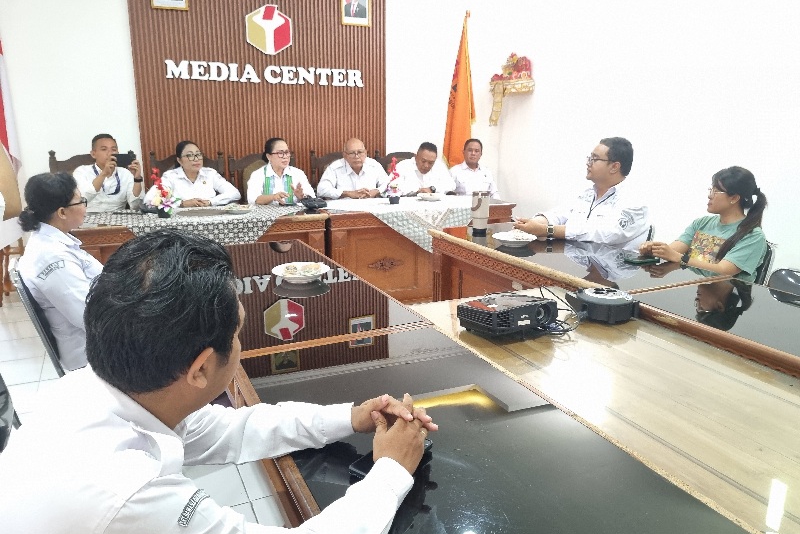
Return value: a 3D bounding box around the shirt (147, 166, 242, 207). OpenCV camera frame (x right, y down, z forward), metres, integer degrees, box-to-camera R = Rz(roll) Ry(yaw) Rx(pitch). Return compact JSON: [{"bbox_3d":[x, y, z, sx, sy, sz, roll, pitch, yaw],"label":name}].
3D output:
[{"bbox_3d":[-1.586,-0.489,4.617,0.640,0.600,0.420,-8,16,-31],"label":"shirt"}]

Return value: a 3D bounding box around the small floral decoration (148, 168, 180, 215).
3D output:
[{"bbox_3d":[-1.556,-0.492,3.931,0.200,0.335,0.200,-6,15,-25],"label":"small floral decoration"}]

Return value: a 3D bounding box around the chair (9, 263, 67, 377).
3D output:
[{"bbox_3d":[-1.390,0.360,2.721,0.510,0.790,0.460,-6,15,-25],"label":"chair"}]

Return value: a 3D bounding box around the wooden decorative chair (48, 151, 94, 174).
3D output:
[{"bbox_3d":[-2.253,-0.268,4.497,0.580,1.130,0.580,-6,15,-26],"label":"wooden decorative chair"}]

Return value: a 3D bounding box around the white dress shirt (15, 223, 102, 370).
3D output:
[{"bbox_3d":[-1.326,0.097,2.618,0.480,0.590,0.460,-6,15,-25],"label":"white dress shirt"}]

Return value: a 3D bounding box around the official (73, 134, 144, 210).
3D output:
[{"bbox_3d":[-2.080,-0.303,4.365,0.520,1.270,0.660,-6,15,-26],"label":"official"}]

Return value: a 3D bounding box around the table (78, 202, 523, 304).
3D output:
[{"bbox_3d":[-0.642,-0.068,4.539,3.100,0.760,0.670,-6,15,-25],"label":"table"}]

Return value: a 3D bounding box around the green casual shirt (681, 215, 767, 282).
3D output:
[{"bbox_3d":[1.519,0.011,2.844,0.310,0.530,0.430,-7,16,-29],"label":"green casual shirt"}]

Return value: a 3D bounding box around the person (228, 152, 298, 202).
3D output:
[{"bbox_3d":[-0.955,-0.416,4.917,0.540,1.240,0.680,-9,17,-36],"label":"person"}]

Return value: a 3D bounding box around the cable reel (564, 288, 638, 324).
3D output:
[{"bbox_3d":[0.743,0.143,2.220,0.260,0.090,0.225,2,14,7],"label":"cable reel"}]

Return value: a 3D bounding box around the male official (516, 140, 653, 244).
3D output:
[{"bbox_3d":[1.029,-0.071,3.469,0.860,1.310,0.560,-6,15,-25],"label":"male official"}]

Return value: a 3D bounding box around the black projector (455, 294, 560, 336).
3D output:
[{"bbox_3d":[0.368,0.163,2.069,0.275,0.082,0.212,-8,11,-31],"label":"black projector"}]

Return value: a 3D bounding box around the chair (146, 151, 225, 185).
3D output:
[{"bbox_3d":[-1.599,-0.315,4.722,0.580,1.130,0.580,-7,16,-29],"label":"chair"}]

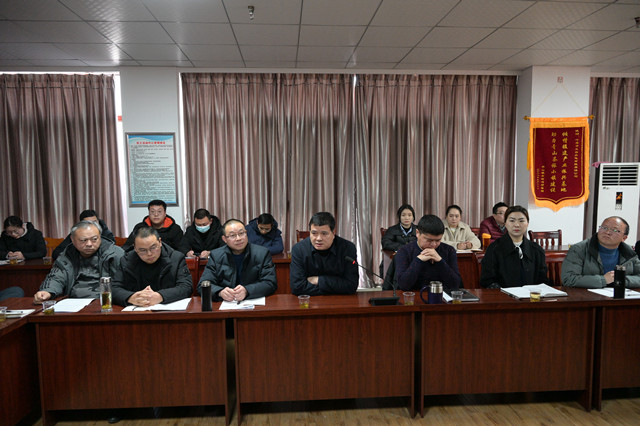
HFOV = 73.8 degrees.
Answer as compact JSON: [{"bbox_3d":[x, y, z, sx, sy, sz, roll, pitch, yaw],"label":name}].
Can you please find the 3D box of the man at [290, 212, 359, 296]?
[{"bbox_3d":[0.037,0.675,3.144,0.520,1.310,0.720,0,5,4],"label":"man"}]

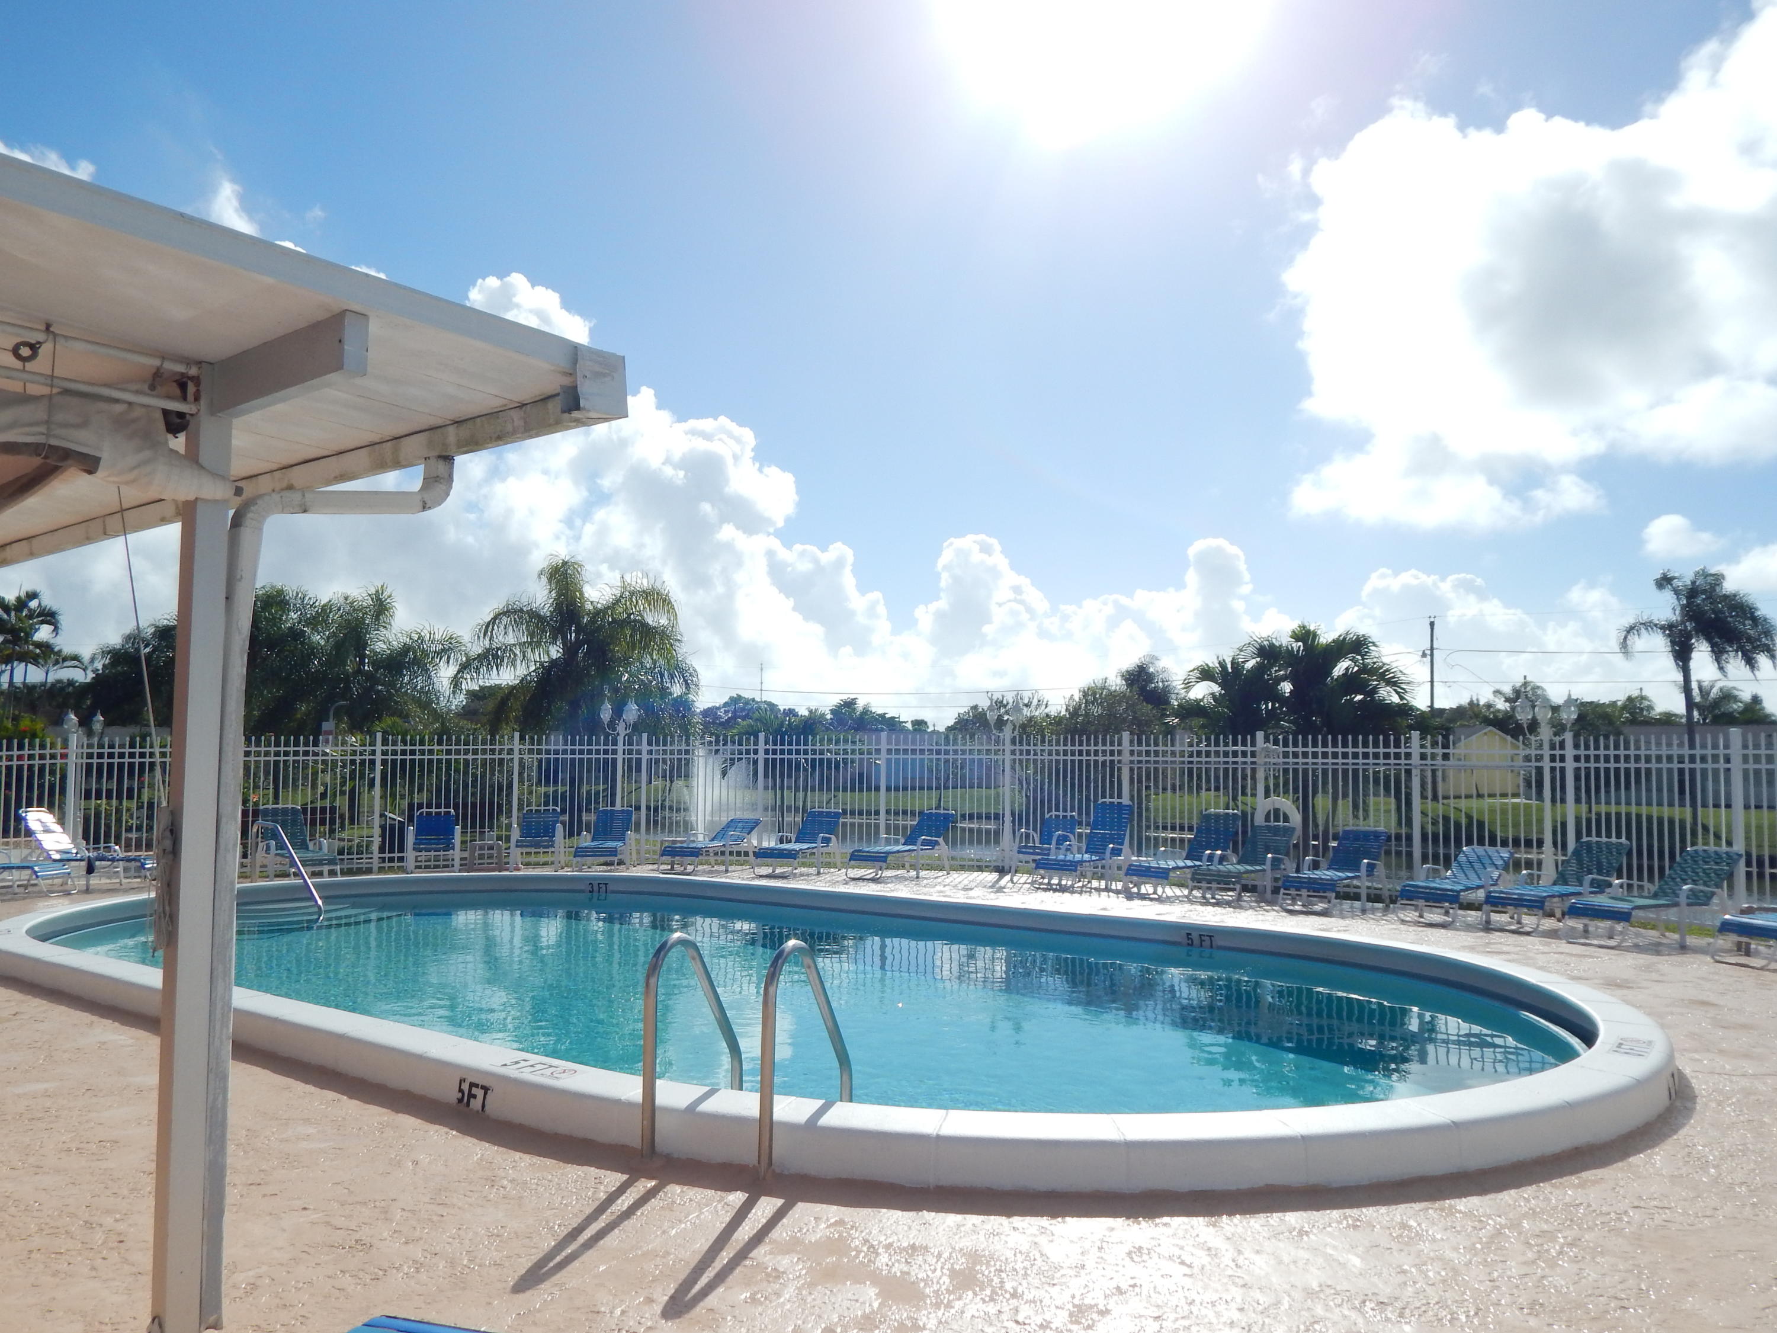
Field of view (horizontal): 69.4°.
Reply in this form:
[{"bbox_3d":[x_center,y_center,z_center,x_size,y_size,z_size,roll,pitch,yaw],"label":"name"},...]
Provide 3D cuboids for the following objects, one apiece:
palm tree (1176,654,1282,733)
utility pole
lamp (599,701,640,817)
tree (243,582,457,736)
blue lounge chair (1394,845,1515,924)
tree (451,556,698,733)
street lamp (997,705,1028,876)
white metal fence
[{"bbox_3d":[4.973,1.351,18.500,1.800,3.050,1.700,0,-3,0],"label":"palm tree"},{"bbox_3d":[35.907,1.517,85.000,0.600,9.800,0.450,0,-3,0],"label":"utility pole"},{"bbox_3d":[-3.637,1.609,17.400,0.550,2.260,0.500,0,-3,0],"label":"lamp"},{"bbox_3d":[-11.245,0.818,27.000,4.600,5.200,4.400,0,-3,0],"label":"tree"},{"bbox_3d":[5.666,2.126,12.650,0.650,0.640,1.800,-3,-4,43],"label":"blue lounge chair"},{"bbox_3d":[-5.733,0.585,23.500,4.500,5.200,4.400,0,-3,0],"label":"tree"},{"bbox_3d":[1.498,1.481,16.200,0.550,2.260,0.500,0,-3,0],"label":"street lamp"},{"bbox_3d":[-0.882,1.648,14.582,17.790,1.760,4.260,-1,-3,12],"label":"white metal fence"}]

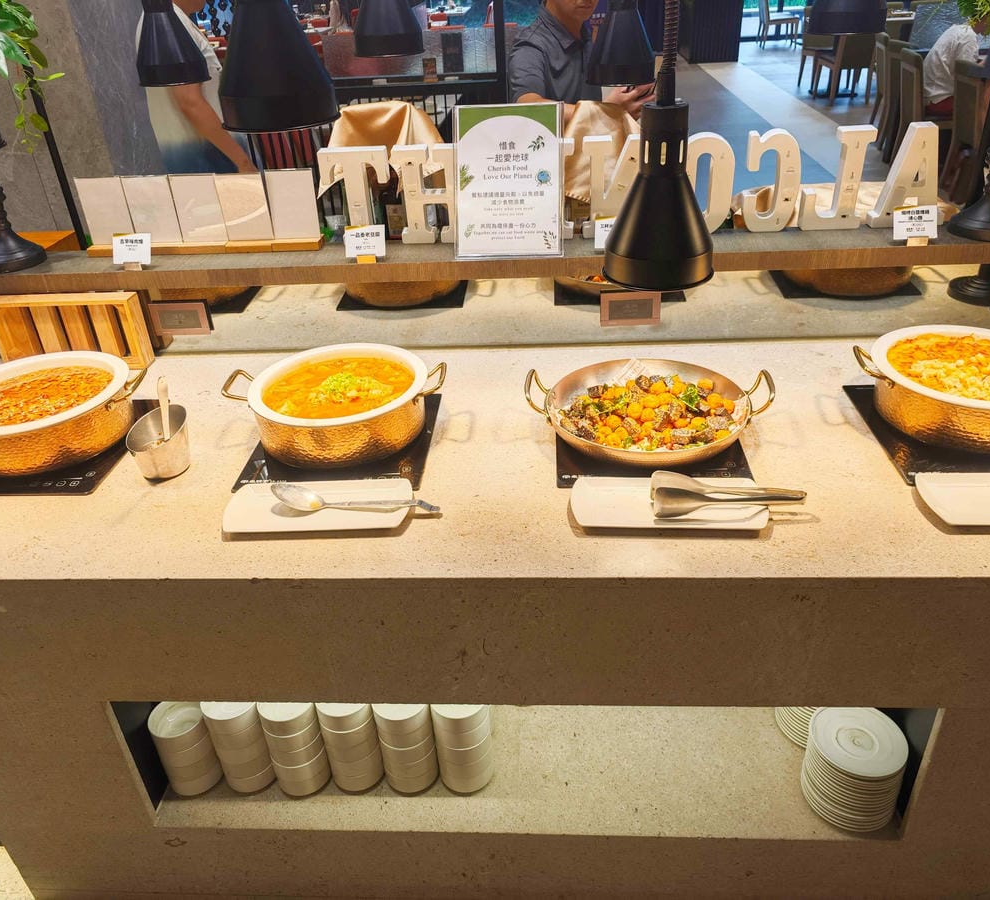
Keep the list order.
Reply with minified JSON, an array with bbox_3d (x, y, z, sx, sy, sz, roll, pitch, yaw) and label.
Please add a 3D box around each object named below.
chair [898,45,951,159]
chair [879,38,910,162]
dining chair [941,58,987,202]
[{"bbox_3d":[3.453,-2.672,6.269,0.550,0.850,0.460,2,32,9],"label":"chair"},{"bbox_3d":[3.579,-2.959,6.732,0.550,0.850,0.460,2,32,9],"label":"chair"},{"bbox_3d":[3.449,-2.193,5.482,0.550,0.850,0.460,2,32,9],"label":"dining chair"}]

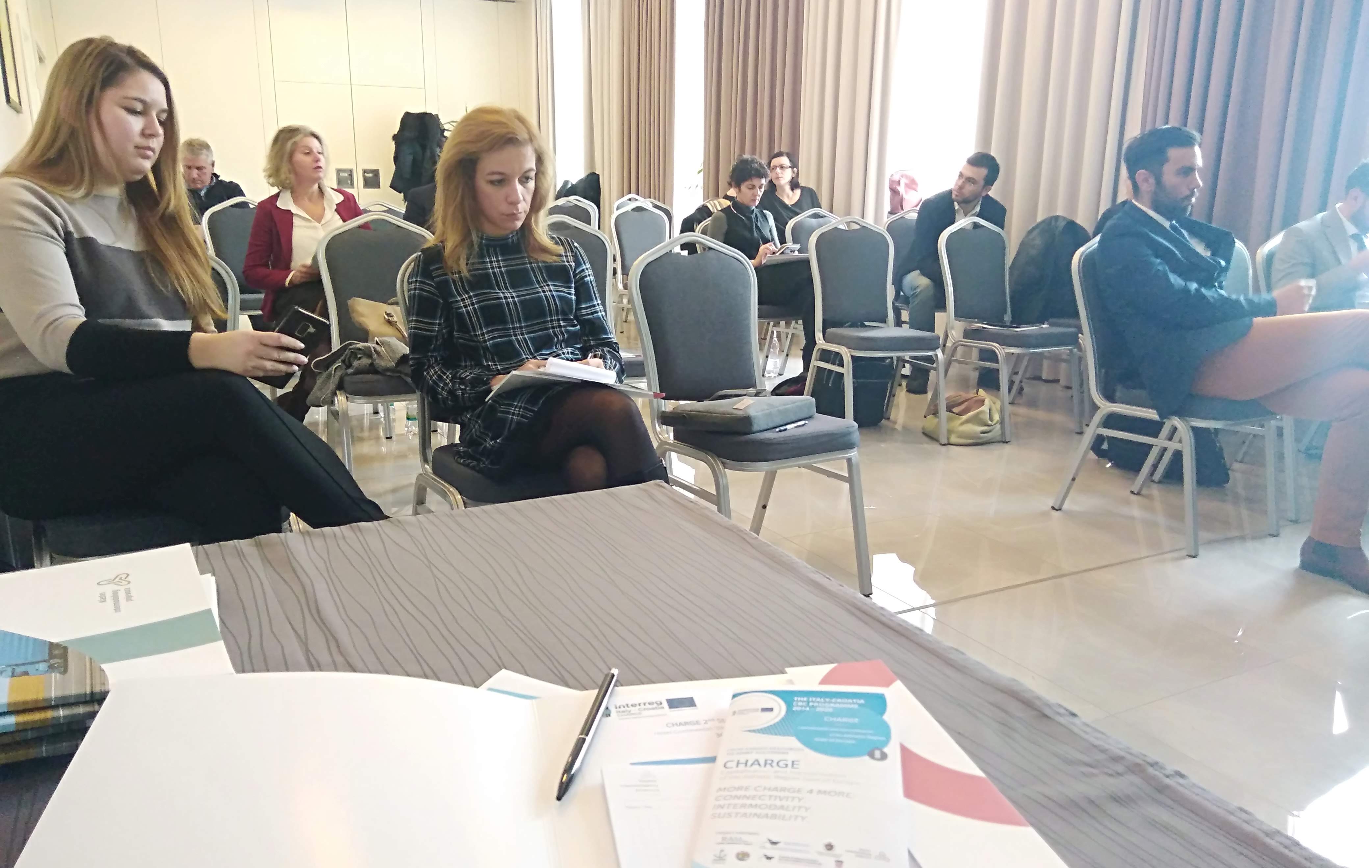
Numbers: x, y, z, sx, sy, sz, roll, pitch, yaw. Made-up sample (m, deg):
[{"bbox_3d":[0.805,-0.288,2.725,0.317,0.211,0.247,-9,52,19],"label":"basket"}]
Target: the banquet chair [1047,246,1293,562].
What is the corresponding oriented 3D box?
[{"bbox_3d":[1.577,-0.164,3.563,0.440,0.930,0.585,-7,15,-29],"label":"banquet chair"}]

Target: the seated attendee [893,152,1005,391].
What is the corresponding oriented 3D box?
[{"bbox_3d":[1.400,-0.841,5.745,0.580,1.210,0.750,-1,13,-8],"label":"seated attendee"}]

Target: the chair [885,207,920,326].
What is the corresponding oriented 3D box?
[{"bbox_3d":[1.360,-0.718,5.864,0.440,0.915,0.560,-5,15,-25],"label":"chair"}]

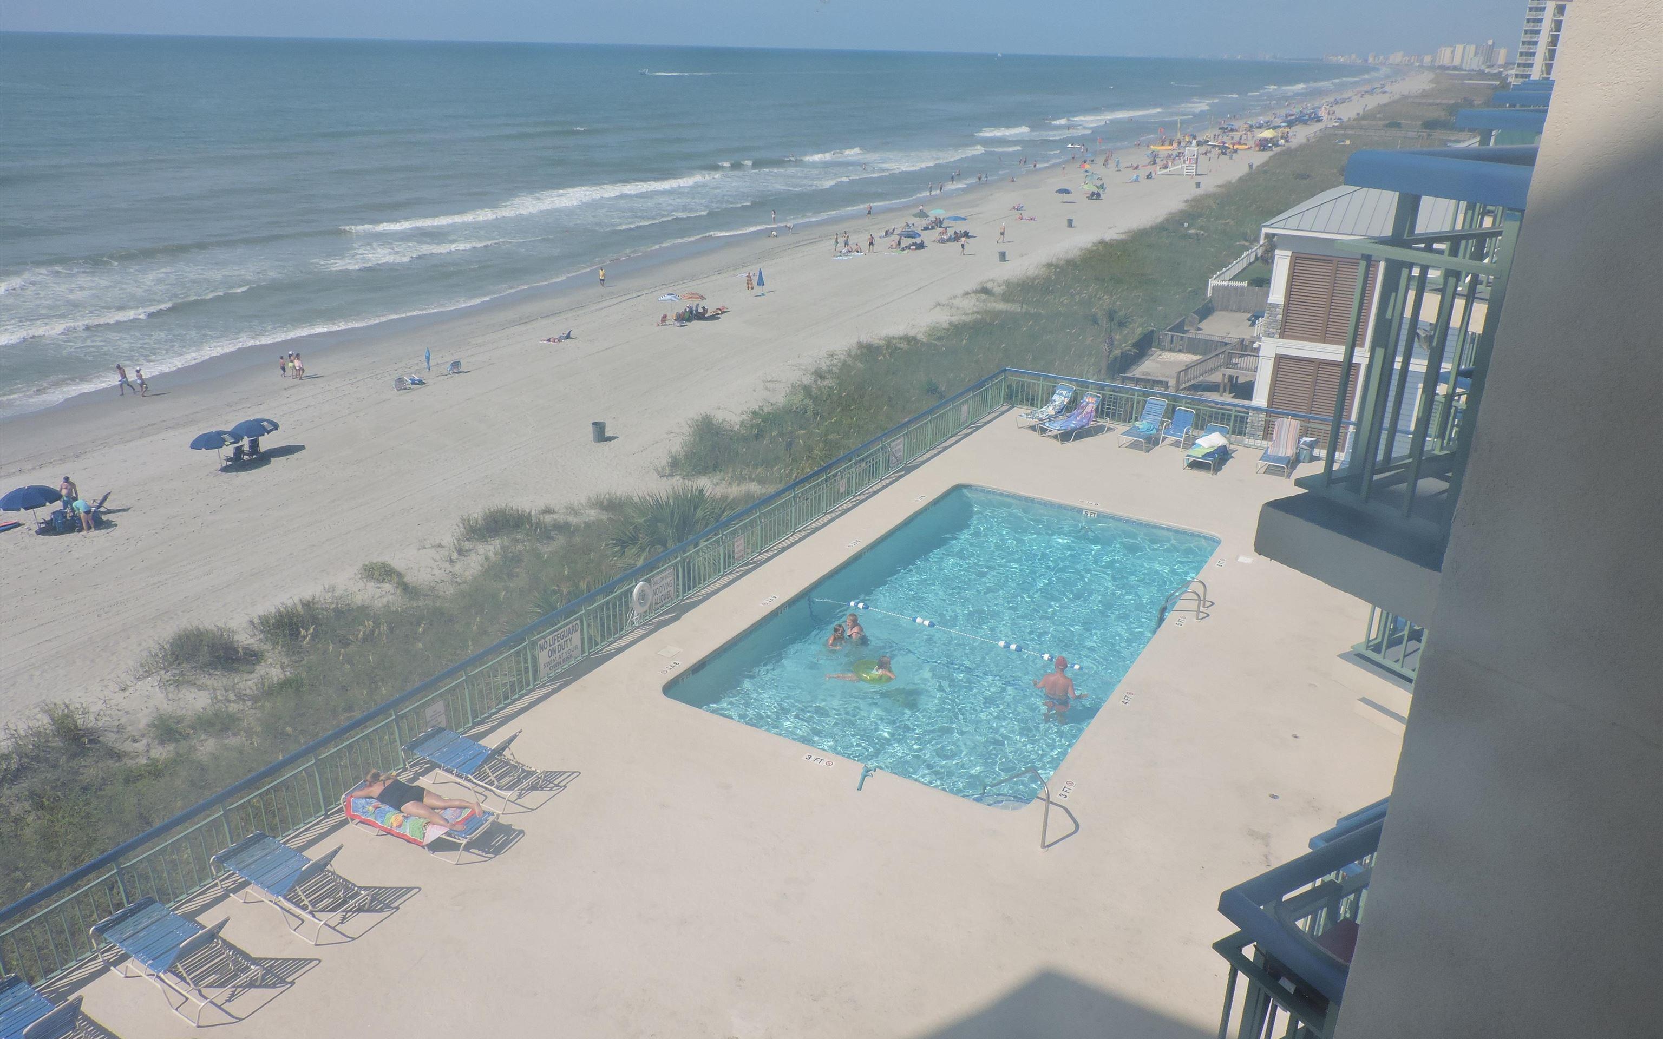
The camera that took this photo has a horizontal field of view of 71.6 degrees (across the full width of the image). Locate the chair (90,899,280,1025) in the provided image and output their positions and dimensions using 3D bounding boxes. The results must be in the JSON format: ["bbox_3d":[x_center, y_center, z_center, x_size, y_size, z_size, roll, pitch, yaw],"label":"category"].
[{"bbox_3d":[-6.989,4.422,12.163,2.050,0.920,0.670,13,25,27],"label":"chair"}]

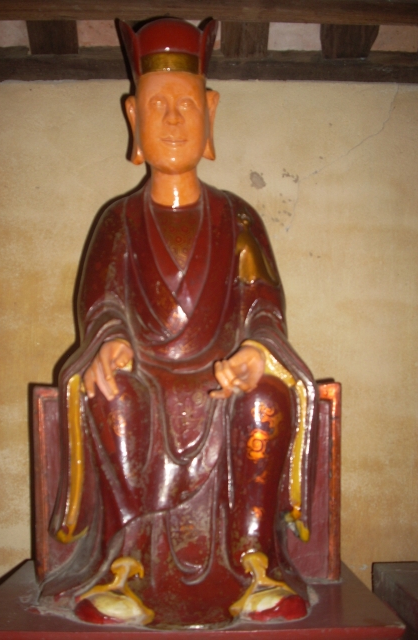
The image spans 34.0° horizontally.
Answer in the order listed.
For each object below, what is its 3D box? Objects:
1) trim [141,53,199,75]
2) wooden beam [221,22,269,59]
[{"bbox_3d":[-0.094,-0.626,1.670,0.142,0.050,0.050,0,4,-3],"label":"trim"},{"bbox_3d":[0.122,-0.932,2.280,0.160,0.115,0.080,0,-8,0],"label":"wooden beam"}]

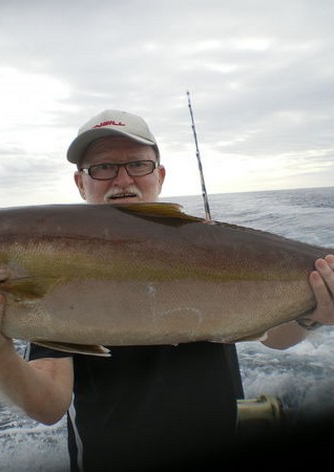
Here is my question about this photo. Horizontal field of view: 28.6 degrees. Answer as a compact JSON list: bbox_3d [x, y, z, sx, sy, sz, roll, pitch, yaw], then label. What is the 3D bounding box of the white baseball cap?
[{"bbox_3d":[-0.105,-0.198,1.330,0.175,0.140,0.265,-6,-2,9],"label":"white baseball cap"}]

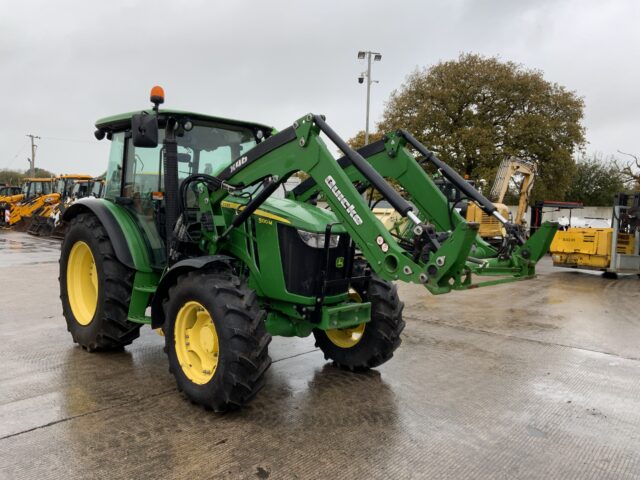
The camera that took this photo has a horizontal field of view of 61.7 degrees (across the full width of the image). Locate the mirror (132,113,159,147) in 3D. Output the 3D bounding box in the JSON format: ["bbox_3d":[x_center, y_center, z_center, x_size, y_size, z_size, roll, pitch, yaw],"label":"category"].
[{"bbox_3d":[-1.642,-1.026,5.046,0.240,0.320,0.100,0,4,-30],"label":"mirror"}]

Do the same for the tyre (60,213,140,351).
[{"bbox_3d":[-2.454,0.447,6.019,0.460,1.530,1.540,-2,5,-44],"label":"tyre"}]

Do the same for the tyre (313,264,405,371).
[{"bbox_3d":[0.360,0.760,5.581,0.360,1.130,1.140,-2,5,-44],"label":"tyre"}]

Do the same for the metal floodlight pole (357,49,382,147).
[{"bbox_3d":[2.008,-3.951,23.270,1.000,8.330,0.400,0,4,-24],"label":"metal floodlight pole"}]

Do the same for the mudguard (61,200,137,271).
[{"bbox_3d":[-2.406,-0.113,5.783,0.240,0.640,1.530,-2,5,-44],"label":"mudguard"}]

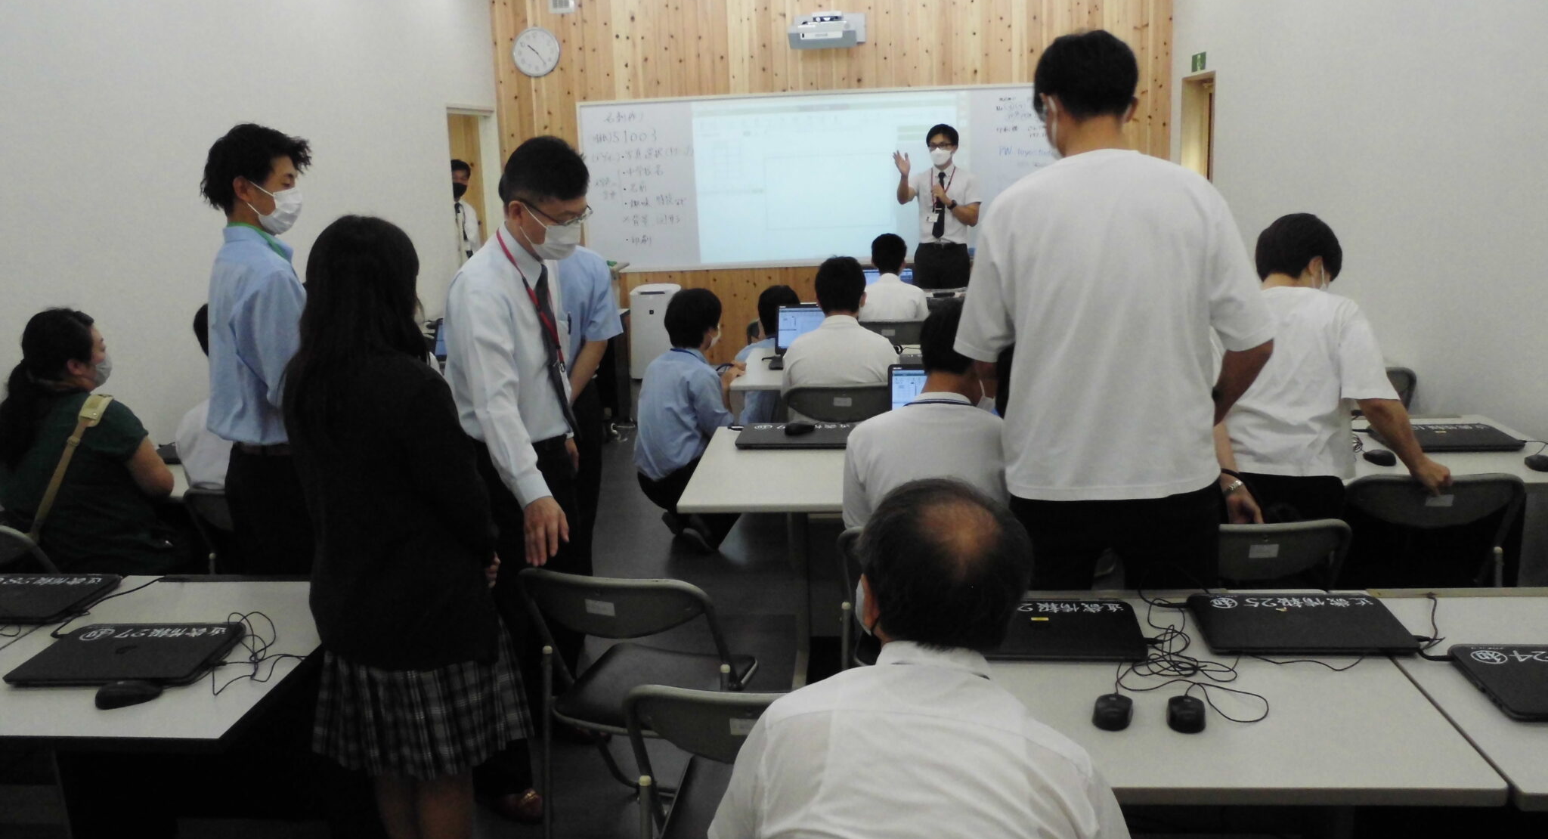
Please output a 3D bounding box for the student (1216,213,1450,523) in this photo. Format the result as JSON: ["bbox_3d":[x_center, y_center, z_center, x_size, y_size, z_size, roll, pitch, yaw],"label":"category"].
[{"bbox_3d":[1.395,0.198,2.983,0.530,1.440,0.480,1,14,13],"label":"student"}]

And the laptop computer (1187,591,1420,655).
[{"bbox_3d":[1.001,0.395,2.226,0.365,0.025,0.250,-1,13,3],"label":"laptop computer"}]

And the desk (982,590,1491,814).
[{"bbox_3d":[0.730,0.798,2.186,0.800,0.705,0.750,-1,14,5],"label":"desk"}]

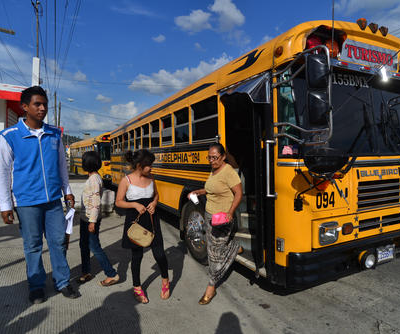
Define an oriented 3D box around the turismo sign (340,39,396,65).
[{"bbox_3d":[1.732,-1.124,2.811,0.950,0.210,0.040,-2,2,-26],"label":"turismo sign"}]

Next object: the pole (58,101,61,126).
[{"bbox_3d":[-19.239,-4.223,38.000,0.260,9.470,0.260,-1,2,0],"label":"pole"}]

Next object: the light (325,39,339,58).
[{"bbox_3d":[1.273,-1.138,2.680,0.170,0.170,0.090,-2,2,-26],"label":"light"}]

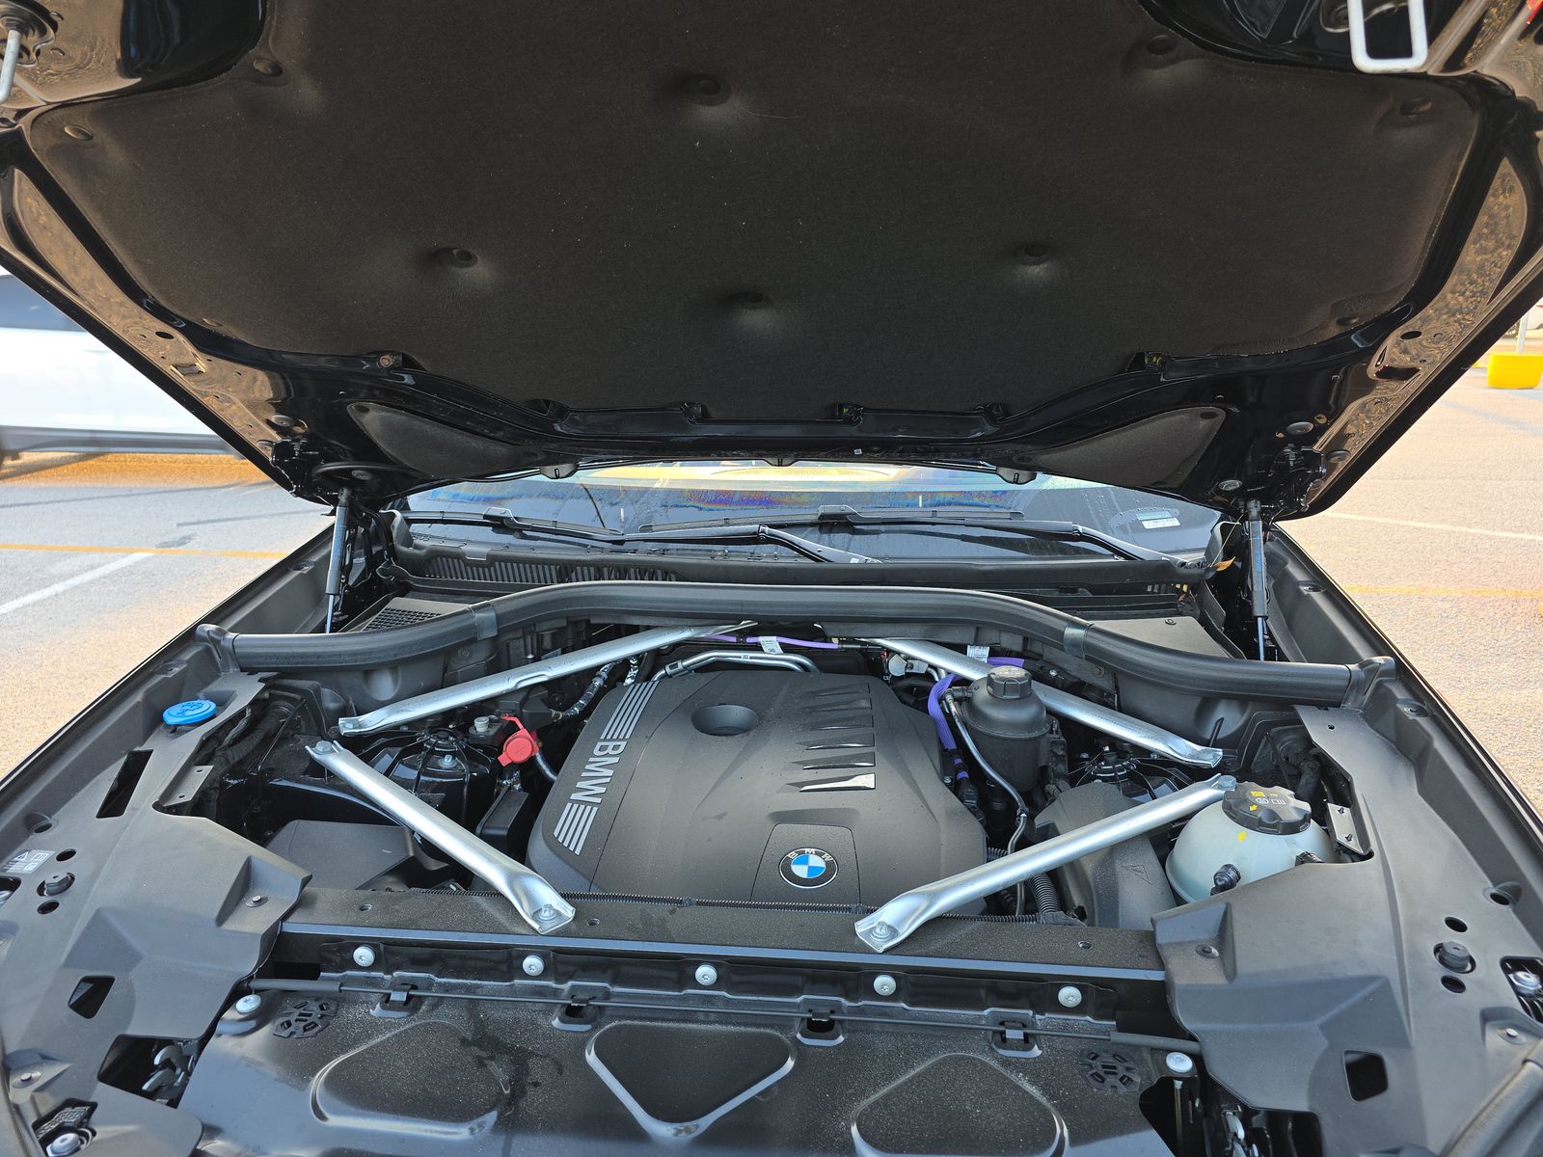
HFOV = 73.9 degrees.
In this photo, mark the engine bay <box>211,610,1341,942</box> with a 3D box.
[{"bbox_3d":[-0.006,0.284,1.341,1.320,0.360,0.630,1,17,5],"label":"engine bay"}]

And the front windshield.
[{"bbox_3d":[0.065,-0.370,1.962,1.420,0.140,0.900,1,51,5],"label":"front windshield"}]

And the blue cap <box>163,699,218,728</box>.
[{"bbox_3d":[-0.738,0.172,1.300,0.058,0.017,0.058,0,17,0],"label":"blue cap"}]

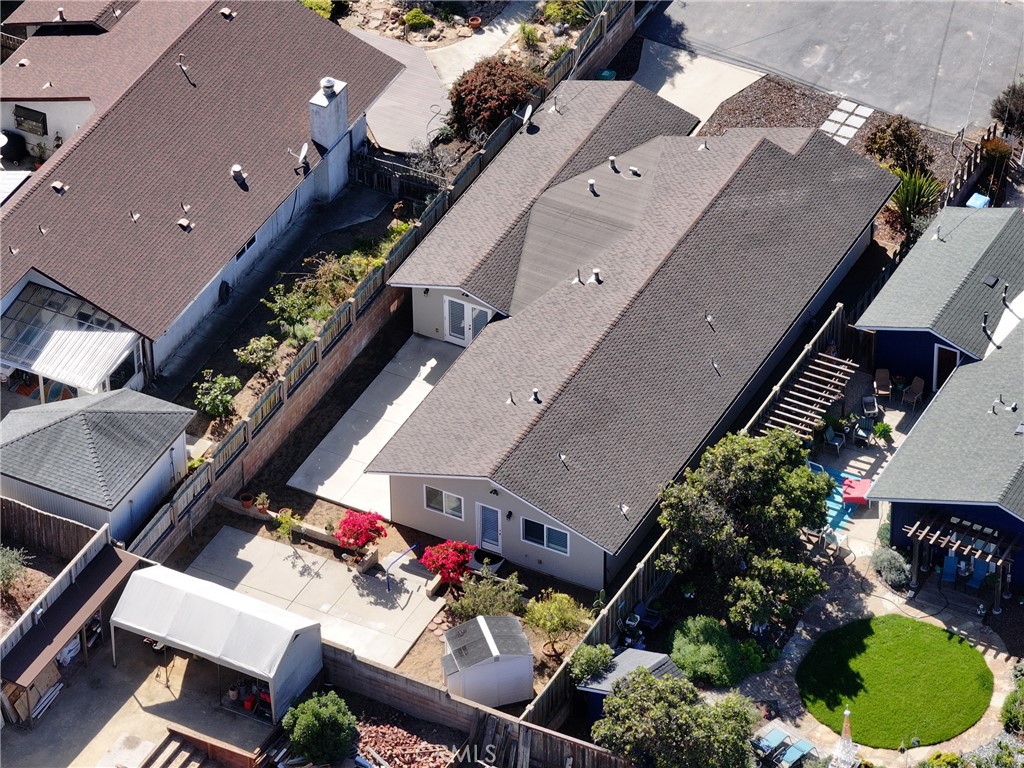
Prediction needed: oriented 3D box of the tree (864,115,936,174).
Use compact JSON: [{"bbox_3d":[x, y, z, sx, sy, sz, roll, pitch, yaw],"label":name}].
[{"bbox_3d":[15.567,-9.653,196.011,2.900,2.400,2.700,0,39,0],"label":"tree"}]

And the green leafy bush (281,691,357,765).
[{"bbox_3d":[-6.395,11.471,163.981,2.500,2.450,2.500,-1,39,0],"label":"green leafy bush"}]

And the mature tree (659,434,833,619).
[{"bbox_3d":[7.900,4.873,165.609,5.900,6.000,5.300,-1,39,0],"label":"mature tree"}]

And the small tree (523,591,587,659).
[{"bbox_3d":[1.581,8.398,173.799,2.300,2.100,2.100,0,39,0],"label":"small tree"}]

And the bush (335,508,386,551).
[{"bbox_3d":[-5.498,5.468,177.671,1.850,1.750,1.600,0,39,0],"label":"bush"}]

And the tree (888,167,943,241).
[{"bbox_3d":[15.748,-7.224,192.728,2.100,2.700,1.900,0,39,0],"label":"tree"}]

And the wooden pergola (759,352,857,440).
[{"bbox_3d":[10.998,1.421,182.540,1.658,2.300,5.435,18,42,21],"label":"wooden pergola"}]

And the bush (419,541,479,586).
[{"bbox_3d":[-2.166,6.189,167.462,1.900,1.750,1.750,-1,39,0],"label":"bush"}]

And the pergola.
[{"bbox_3d":[15.271,6.223,166.644,4.000,2.500,1.500,18,42,22],"label":"pergola"}]

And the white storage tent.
[{"bbox_3d":[-9.934,8.478,165.148,6.317,2.850,3.144,18,42,22],"label":"white storage tent"}]

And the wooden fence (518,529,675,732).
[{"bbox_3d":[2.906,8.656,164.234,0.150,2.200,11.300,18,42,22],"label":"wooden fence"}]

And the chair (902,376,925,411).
[{"bbox_3d":[14.337,0.312,175.275,0.620,0.930,0.700,25,46,29],"label":"chair"}]

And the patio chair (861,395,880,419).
[{"bbox_3d":[12.465,0.841,170.735,0.570,0.700,0.550,-7,39,-7],"label":"patio chair"}]

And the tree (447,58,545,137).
[{"bbox_3d":[-0.662,-11.545,196.138,3.700,2.800,3.400,0,39,0],"label":"tree"}]

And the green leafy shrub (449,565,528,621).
[{"bbox_3d":[-0.837,7.261,167.783,2.650,1.700,2.200,-1,39,0],"label":"green leafy shrub"}]

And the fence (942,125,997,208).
[{"bbox_3d":[17.291,-8.019,185.924,0.150,1.150,5.200,18,42,22],"label":"fence"}]

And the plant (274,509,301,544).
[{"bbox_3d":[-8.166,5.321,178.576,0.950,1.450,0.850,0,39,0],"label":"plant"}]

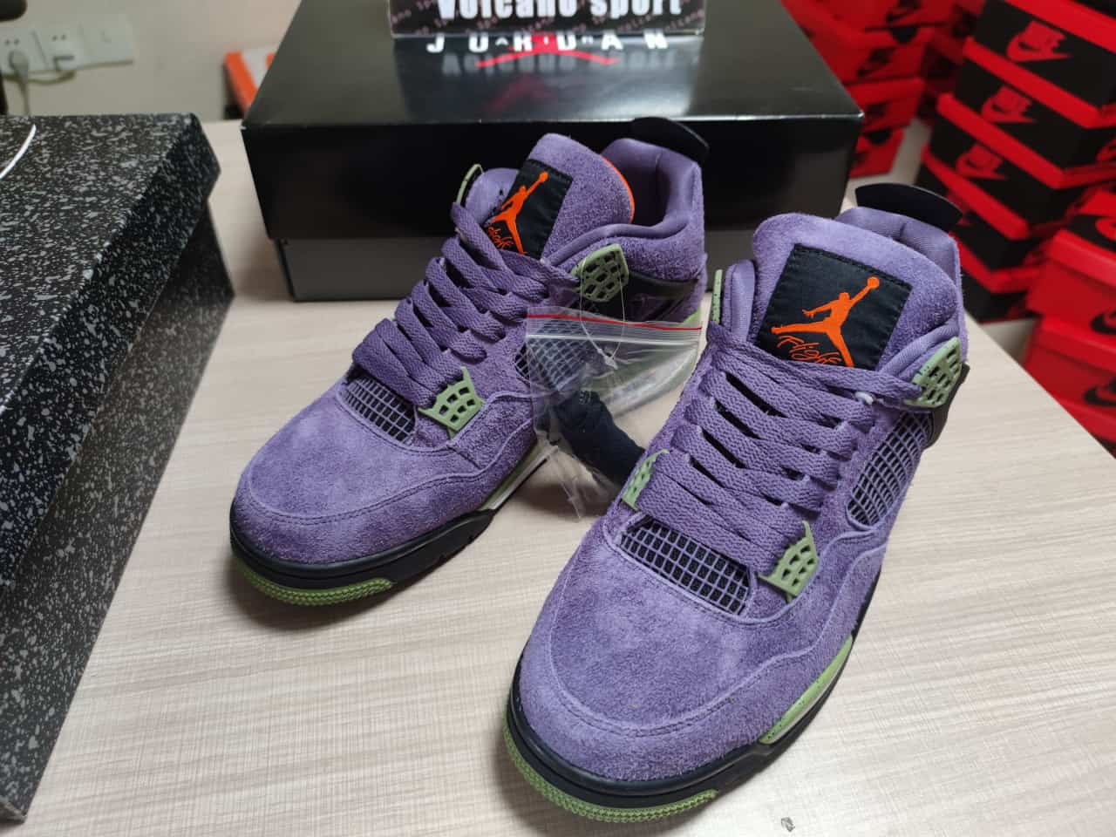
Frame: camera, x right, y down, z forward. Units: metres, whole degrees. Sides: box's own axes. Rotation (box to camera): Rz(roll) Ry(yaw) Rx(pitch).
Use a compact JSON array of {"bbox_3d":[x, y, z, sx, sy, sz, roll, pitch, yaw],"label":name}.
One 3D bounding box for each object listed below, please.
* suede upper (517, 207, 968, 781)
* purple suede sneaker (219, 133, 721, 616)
[{"bbox_3d":[0.096,0.017,0.333,0.115,0.155,0.295,23,49,22],"label":"suede upper"},{"bbox_3d":[-0.032,-0.049,0.395,0.113,0.149,0.295,31,52,27],"label":"purple suede sneaker"}]

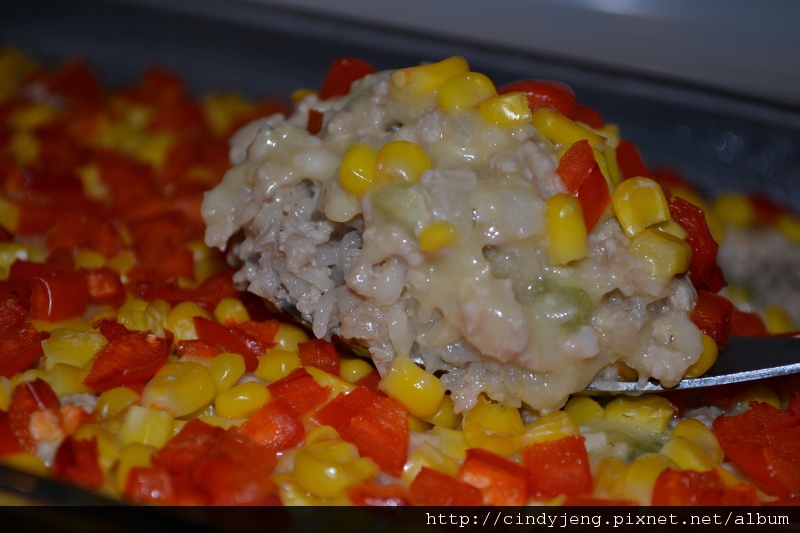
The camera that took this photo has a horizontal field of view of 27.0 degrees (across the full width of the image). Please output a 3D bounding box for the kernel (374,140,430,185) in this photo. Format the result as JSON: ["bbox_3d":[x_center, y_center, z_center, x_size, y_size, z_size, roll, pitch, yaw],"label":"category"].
[{"bbox_3d":[0.000,-0.015,0.252,0.009,0.009,0.006,4,51,-5],"label":"kernel"}]

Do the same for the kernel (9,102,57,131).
[{"bbox_3d":[-0.082,-0.034,0.373,0.010,0.006,0.007,0,27,0],"label":"kernel"}]

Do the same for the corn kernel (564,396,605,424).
[{"bbox_3d":[0.029,0.023,0.262,0.007,0.006,0.007,0,27,0],"label":"corn kernel"}]

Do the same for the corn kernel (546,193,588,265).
[{"bbox_3d":[0.025,-0.006,0.249,0.006,0.011,0.007,-6,-9,14],"label":"corn kernel"}]

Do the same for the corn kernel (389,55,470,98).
[{"bbox_3d":[0.004,-0.029,0.262,0.012,0.005,0.007,-18,22,-9],"label":"corn kernel"}]

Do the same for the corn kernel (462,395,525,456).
[{"bbox_3d":[0.014,0.023,0.244,0.009,0.006,0.009,0,56,0],"label":"corn kernel"}]

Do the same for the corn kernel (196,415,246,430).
[{"bbox_3d":[-0.026,0.025,0.245,0.008,0.005,0.007,-5,26,-10],"label":"corn kernel"}]

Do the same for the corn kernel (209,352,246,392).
[{"bbox_3d":[-0.026,0.016,0.256,0.005,0.005,0.006,2,51,25],"label":"corn kernel"}]

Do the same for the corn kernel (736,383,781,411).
[{"bbox_3d":[0.054,0.021,0.249,0.007,0.006,0.007,0,26,0],"label":"corn kernel"}]

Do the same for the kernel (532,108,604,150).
[{"bbox_3d":[0.026,-0.021,0.261,0.012,0.005,0.007,25,20,-6],"label":"kernel"}]

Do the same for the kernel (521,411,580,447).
[{"bbox_3d":[0.022,0.025,0.249,0.009,0.005,0.008,-19,35,-18],"label":"kernel"}]

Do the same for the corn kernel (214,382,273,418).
[{"bbox_3d":[-0.023,0.020,0.249,0.008,0.005,0.006,-17,38,-7],"label":"corn kernel"}]

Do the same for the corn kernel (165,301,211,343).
[{"bbox_3d":[-0.036,0.010,0.287,0.008,0.007,0.007,0,27,0],"label":"corn kernel"}]

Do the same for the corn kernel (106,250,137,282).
[{"bbox_3d":[-0.049,0.000,0.291,0.006,0.005,0.006,0,26,0],"label":"corn kernel"}]

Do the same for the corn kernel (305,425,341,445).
[{"bbox_3d":[-0.011,0.026,0.238,0.006,0.007,0.007,0,26,0],"label":"corn kernel"}]

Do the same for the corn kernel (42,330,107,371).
[{"bbox_3d":[-0.054,0.014,0.279,0.011,0.006,0.007,0,27,0],"label":"corn kernel"}]

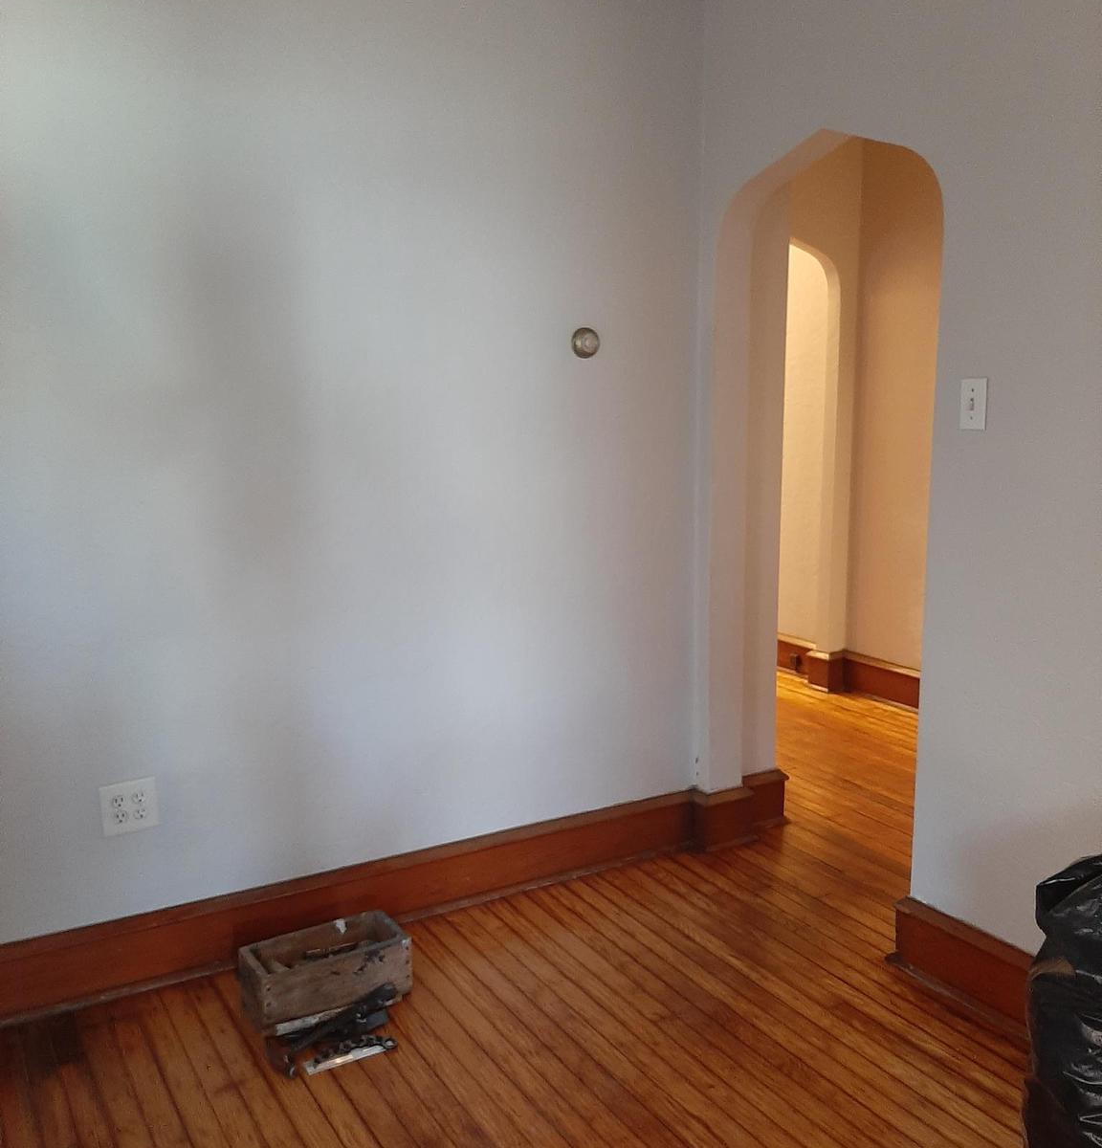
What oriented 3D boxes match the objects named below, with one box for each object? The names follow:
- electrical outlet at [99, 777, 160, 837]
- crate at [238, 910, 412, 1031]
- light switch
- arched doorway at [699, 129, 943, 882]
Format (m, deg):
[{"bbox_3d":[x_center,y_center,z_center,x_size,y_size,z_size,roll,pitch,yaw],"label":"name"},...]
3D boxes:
[{"bbox_3d":[-0.979,0.545,2.568,0.121,0.119,0.009,-6,11,-29],"label":"electrical outlet"},{"bbox_3d":[-0.520,0.921,2.577,0.347,0.128,0.165,-6,11,-30],"label":"crate"},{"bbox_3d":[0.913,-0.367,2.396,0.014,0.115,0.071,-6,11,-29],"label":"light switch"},{"bbox_3d":[0.730,-0.104,2.920,0.140,2.018,0.792,-6,11,-29],"label":"arched doorway"}]

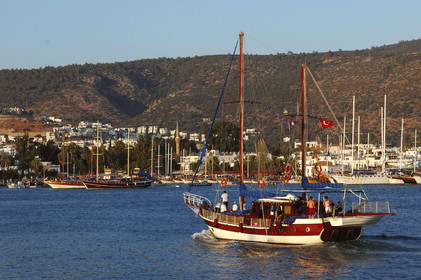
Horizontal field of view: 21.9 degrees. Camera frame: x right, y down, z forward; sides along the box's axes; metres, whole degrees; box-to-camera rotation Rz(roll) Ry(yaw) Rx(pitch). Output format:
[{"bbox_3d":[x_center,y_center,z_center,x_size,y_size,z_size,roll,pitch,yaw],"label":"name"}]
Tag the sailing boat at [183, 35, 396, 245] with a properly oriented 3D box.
[{"bbox_3d":[4.242,-0.264,79.231,4.949,15.655,20.200,1,-2,-38],"label":"sailing boat"}]

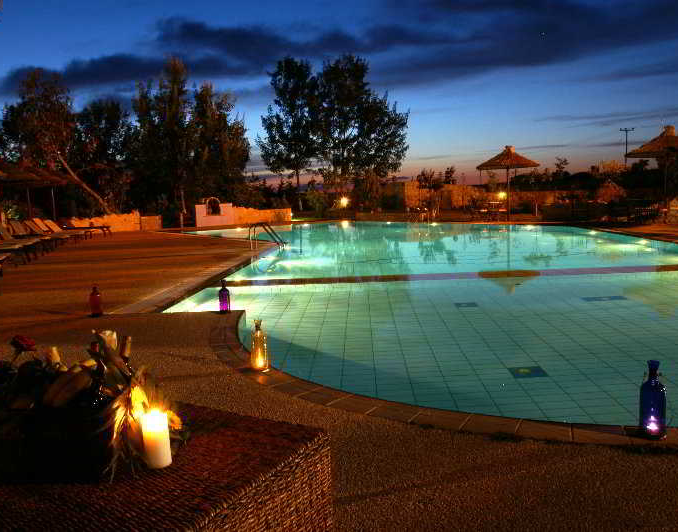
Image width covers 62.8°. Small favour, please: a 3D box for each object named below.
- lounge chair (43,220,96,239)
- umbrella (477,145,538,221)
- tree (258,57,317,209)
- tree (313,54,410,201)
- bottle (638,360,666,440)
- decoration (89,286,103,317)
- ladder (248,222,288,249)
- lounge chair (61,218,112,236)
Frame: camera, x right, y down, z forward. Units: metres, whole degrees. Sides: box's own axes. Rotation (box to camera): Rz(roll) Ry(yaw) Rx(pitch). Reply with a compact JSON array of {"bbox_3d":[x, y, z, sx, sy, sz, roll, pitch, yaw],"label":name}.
[{"bbox_3d":[-9.495,-1.288,19.556,1.850,0.760,0.660,-2,7,2],"label":"lounge chair"},{"bbox_3d":[7.161,-3.459,23.334,2.700,2.900,2.700,-2,7,0],"label":"umbrella"},{"bbox_3d":[-3.578,-9.260,39.337,4.800,11.600,5.000,-2,7,0],"label":"tree"},{"bbox_3d":[1.828,-9.424,39.342,7.200,11.500,6.400,-2,7,0],"label":"tree"},{"bbox_3d":[1.242,0.520,2.183,0.104,0.303,0.104,-2,7,0],"label":"bottle"},{"bbox_3d":[-2.282,0.315,5.183,0.100,0.300,0.100,-2,7,0],"label":"decoration"},{"bbox_3d":[-1.665,-0.640,12.473,0.750,0.680,0.500,-2,7,2],"label":"ladder"},{"bbox_3d":[-9.575,-1.457,21.056,1.850,0.760,0.660,-2,7,2],"label":"lounge chair"}]

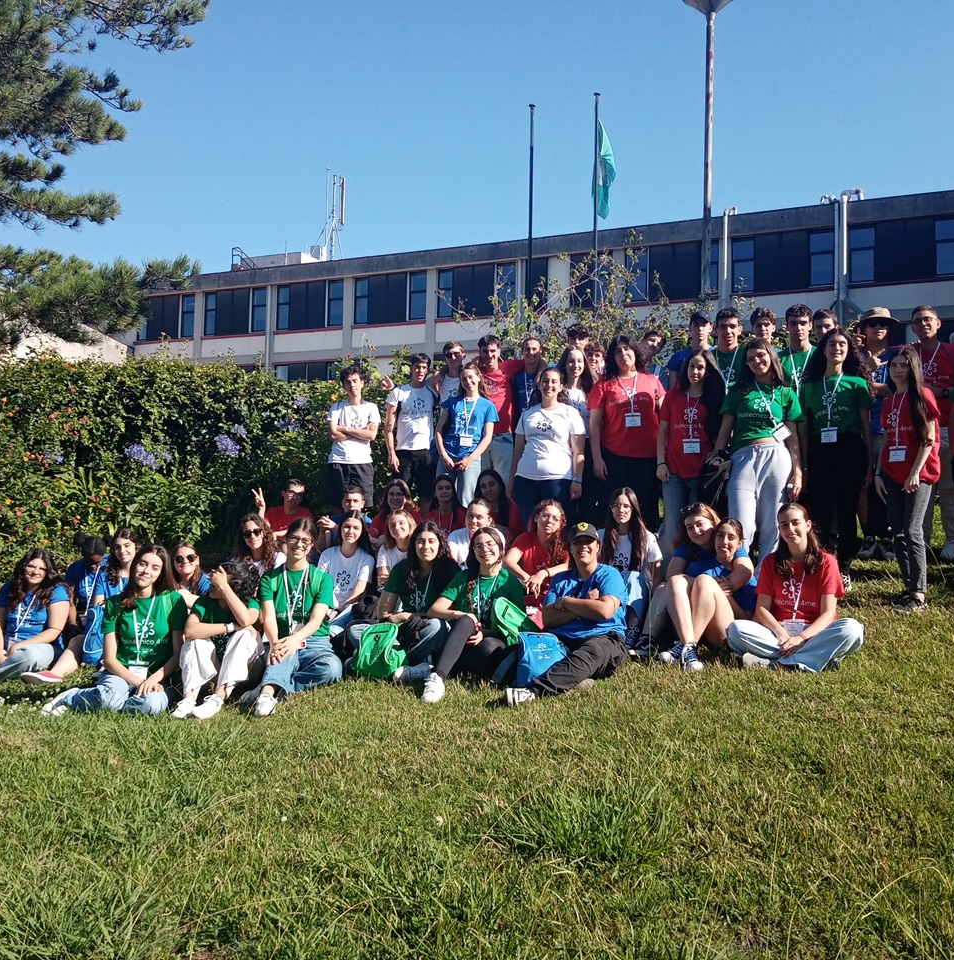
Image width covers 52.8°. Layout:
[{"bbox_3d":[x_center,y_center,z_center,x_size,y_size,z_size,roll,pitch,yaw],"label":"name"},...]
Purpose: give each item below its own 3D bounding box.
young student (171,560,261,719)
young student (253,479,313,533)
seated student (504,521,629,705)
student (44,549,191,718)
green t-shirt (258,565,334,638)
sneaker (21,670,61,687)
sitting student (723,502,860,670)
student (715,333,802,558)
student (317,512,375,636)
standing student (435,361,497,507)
[{"bbox_3d":[-1.371,0.836,5.100,0.470,0.780,0.700,1,-4,-3],"label":"young student"},{"bbox_3d":[-1.414,0.462,7.100,0.560,0.960,0.750,2,-4,-13],"label":"young student"},{"bbox_3d":[0.469,0.681,4.980,0.660,0.900,0.740,0,-4,18],"label":"seated student"},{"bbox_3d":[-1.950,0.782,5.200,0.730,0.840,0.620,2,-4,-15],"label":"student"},{"bbox_3d":[-0.998,0.675,5.300,0.430,0.460,0.300,1,-4,-3],"label":"green t-shirt"},{"bbox_3d":[-2.356,1.074,5.200,0.255,0.095,0.098,9,-14,-35],"label":"sneaker"},{"bbox_3d":[1.674,0.546,5.070,0.720,0.860,0.580,0,-4,16],"label":"sitting student"},{"bbox_3d":[1.815,-0.105,6.200,0.540,1.650,0.380,0,-4,16],"label":"student"},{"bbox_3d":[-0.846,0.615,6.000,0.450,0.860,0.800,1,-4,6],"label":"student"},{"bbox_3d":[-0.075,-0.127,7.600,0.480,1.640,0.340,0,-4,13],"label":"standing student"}]

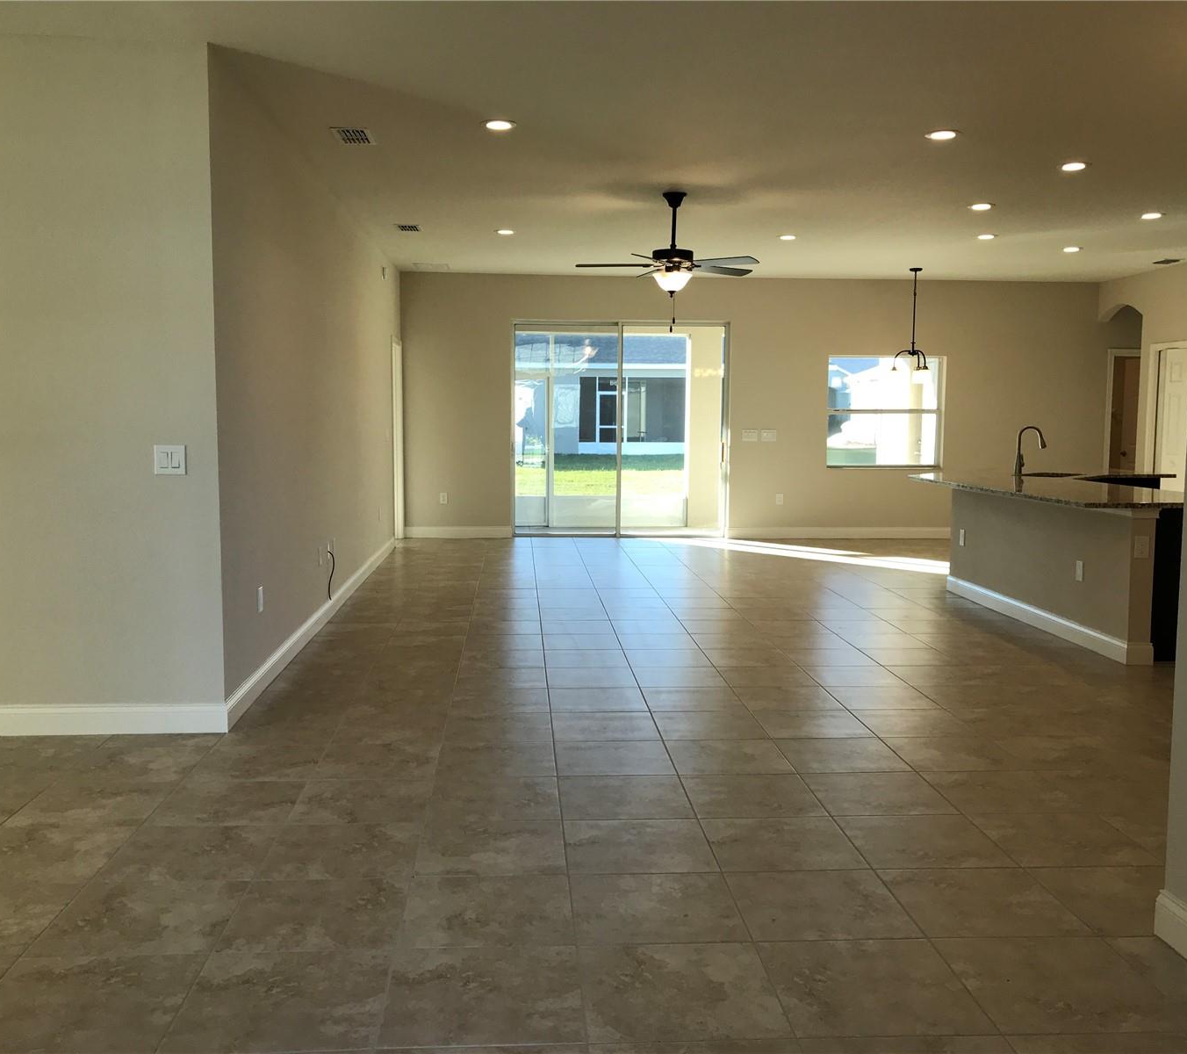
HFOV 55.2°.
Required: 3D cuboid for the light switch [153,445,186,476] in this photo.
[{"bbox_3d":[-1.742,-0.276,4.675,0.120,0.120,0.012,0,6,-4],"label":"light switch"}]

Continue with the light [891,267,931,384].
[{"bbox_3d":[3.227,-2.024,11.518,0.460,1.140,0.460,0,6,-4],"label":"light"}]

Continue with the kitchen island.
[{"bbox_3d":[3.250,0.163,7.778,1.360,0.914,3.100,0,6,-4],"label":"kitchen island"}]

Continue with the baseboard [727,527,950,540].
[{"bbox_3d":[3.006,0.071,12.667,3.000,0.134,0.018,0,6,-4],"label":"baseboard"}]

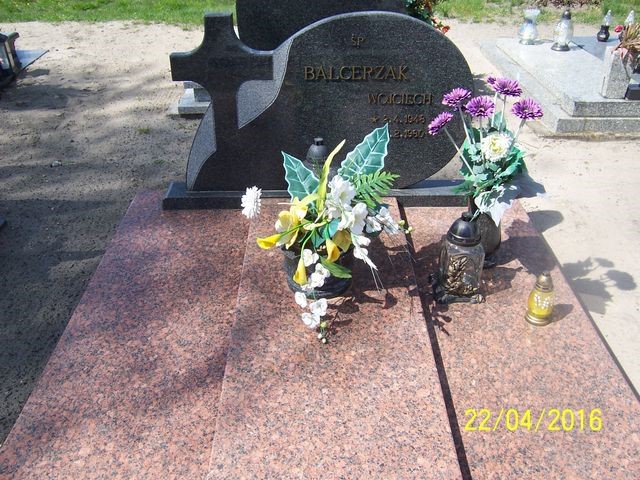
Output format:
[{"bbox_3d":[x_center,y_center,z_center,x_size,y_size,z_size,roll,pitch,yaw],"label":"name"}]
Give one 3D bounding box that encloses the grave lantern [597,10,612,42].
[{"bbox_3d":[2.322,-1.731,4.933,0.100,0.238,0.100,-1,30,-1],"label":"grave lantern"}]

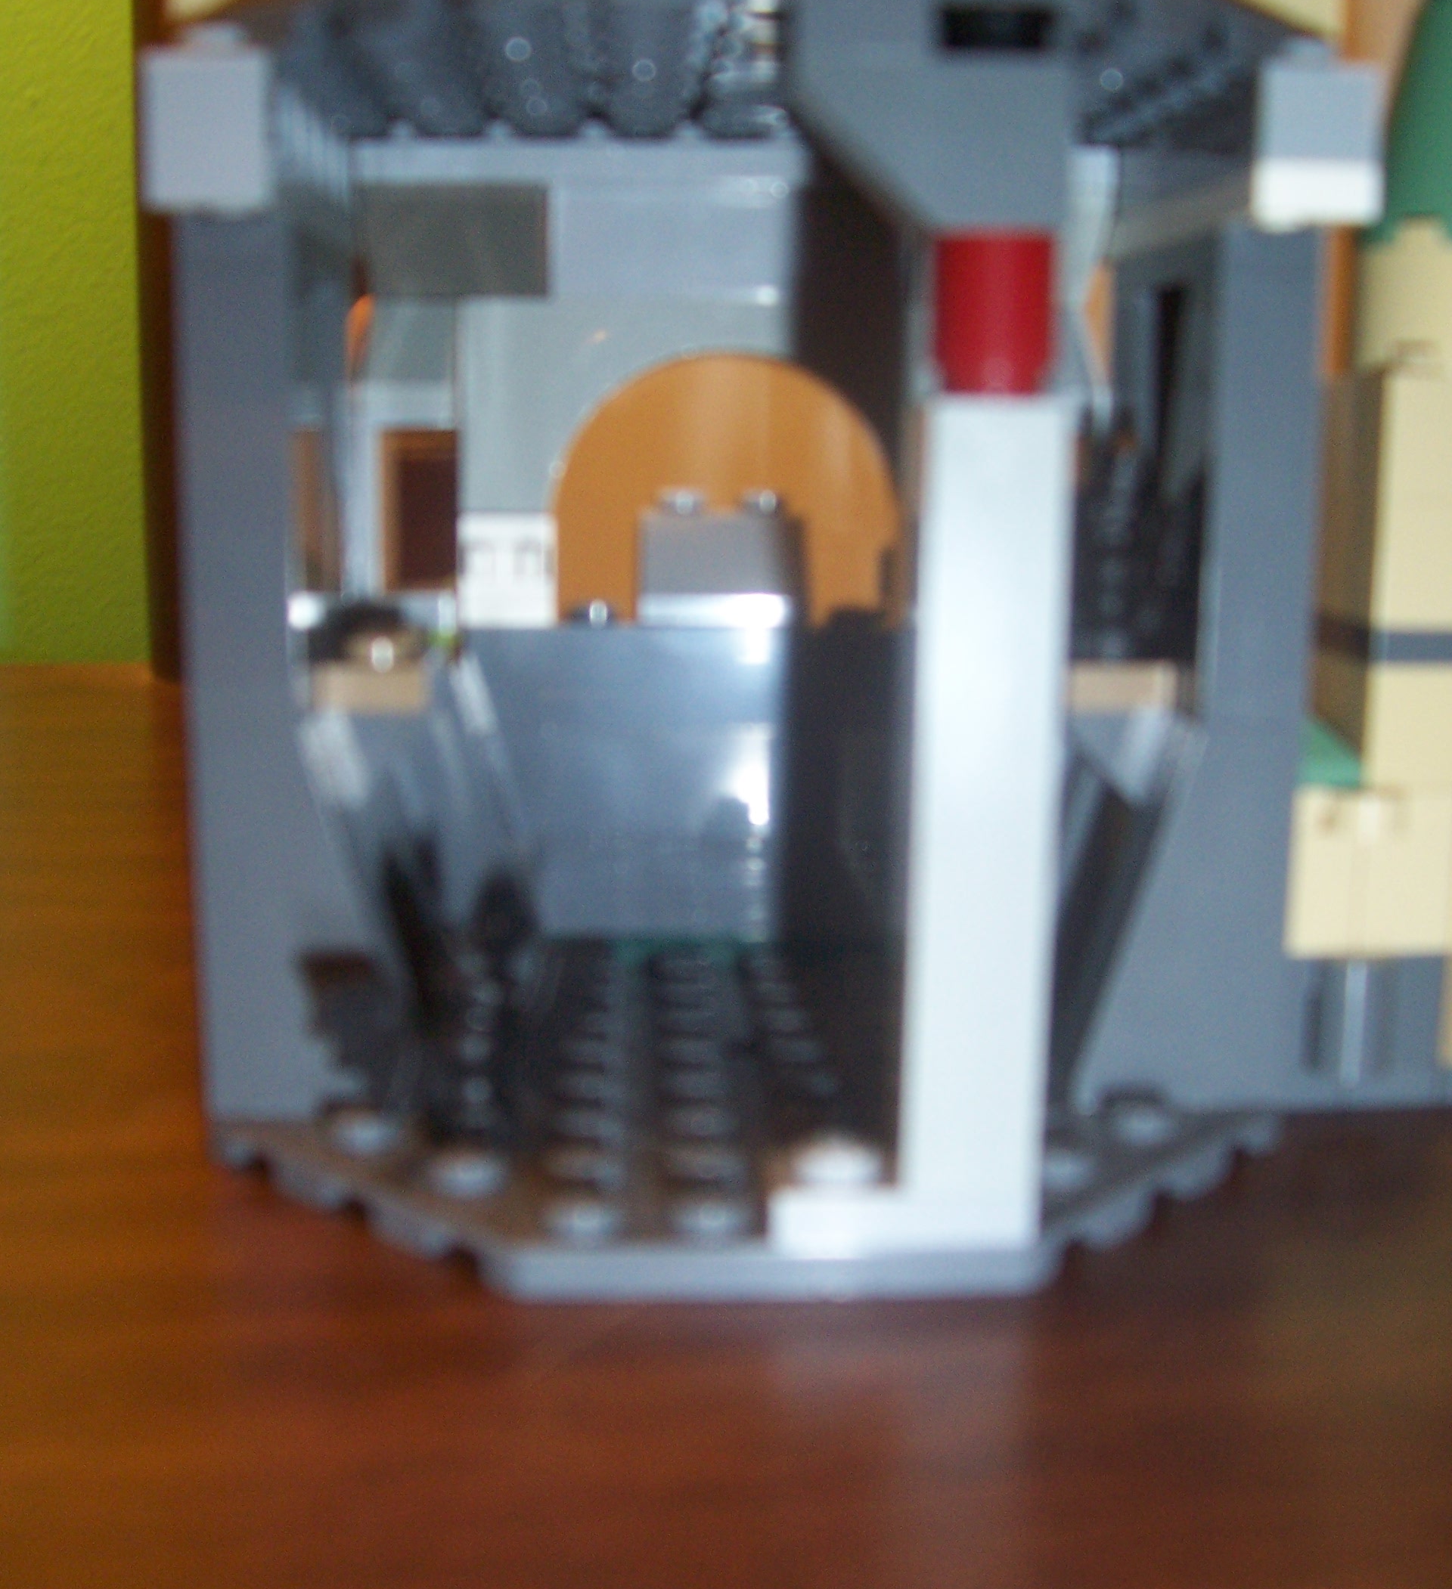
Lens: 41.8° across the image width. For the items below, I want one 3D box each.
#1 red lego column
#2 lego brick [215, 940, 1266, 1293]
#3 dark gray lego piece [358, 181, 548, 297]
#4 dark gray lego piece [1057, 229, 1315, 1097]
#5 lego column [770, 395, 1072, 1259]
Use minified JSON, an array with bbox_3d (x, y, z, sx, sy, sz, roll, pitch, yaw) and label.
[{"bbox_3d":[0.016,-0.028,0.112,0.008,0.010,0.008,0,9,-3],"label":"red lego column"},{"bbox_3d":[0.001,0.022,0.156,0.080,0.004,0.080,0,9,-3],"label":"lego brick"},{"bbox_3d":[-0.023,-0.047,0.164,0.016,0.010,0.008,0,9,-3],"label":"dark gray lego piece"},{"bbox_3d":[0.034,-0.008,0.142,0.016,0.064,0.009,0,9,-3],"label":"dark gray lego piece"},{"bbox_3d":[0.011,0.002,0.117,0.016,0.051,0.008,0,9,-3],"label":"lego column"}]

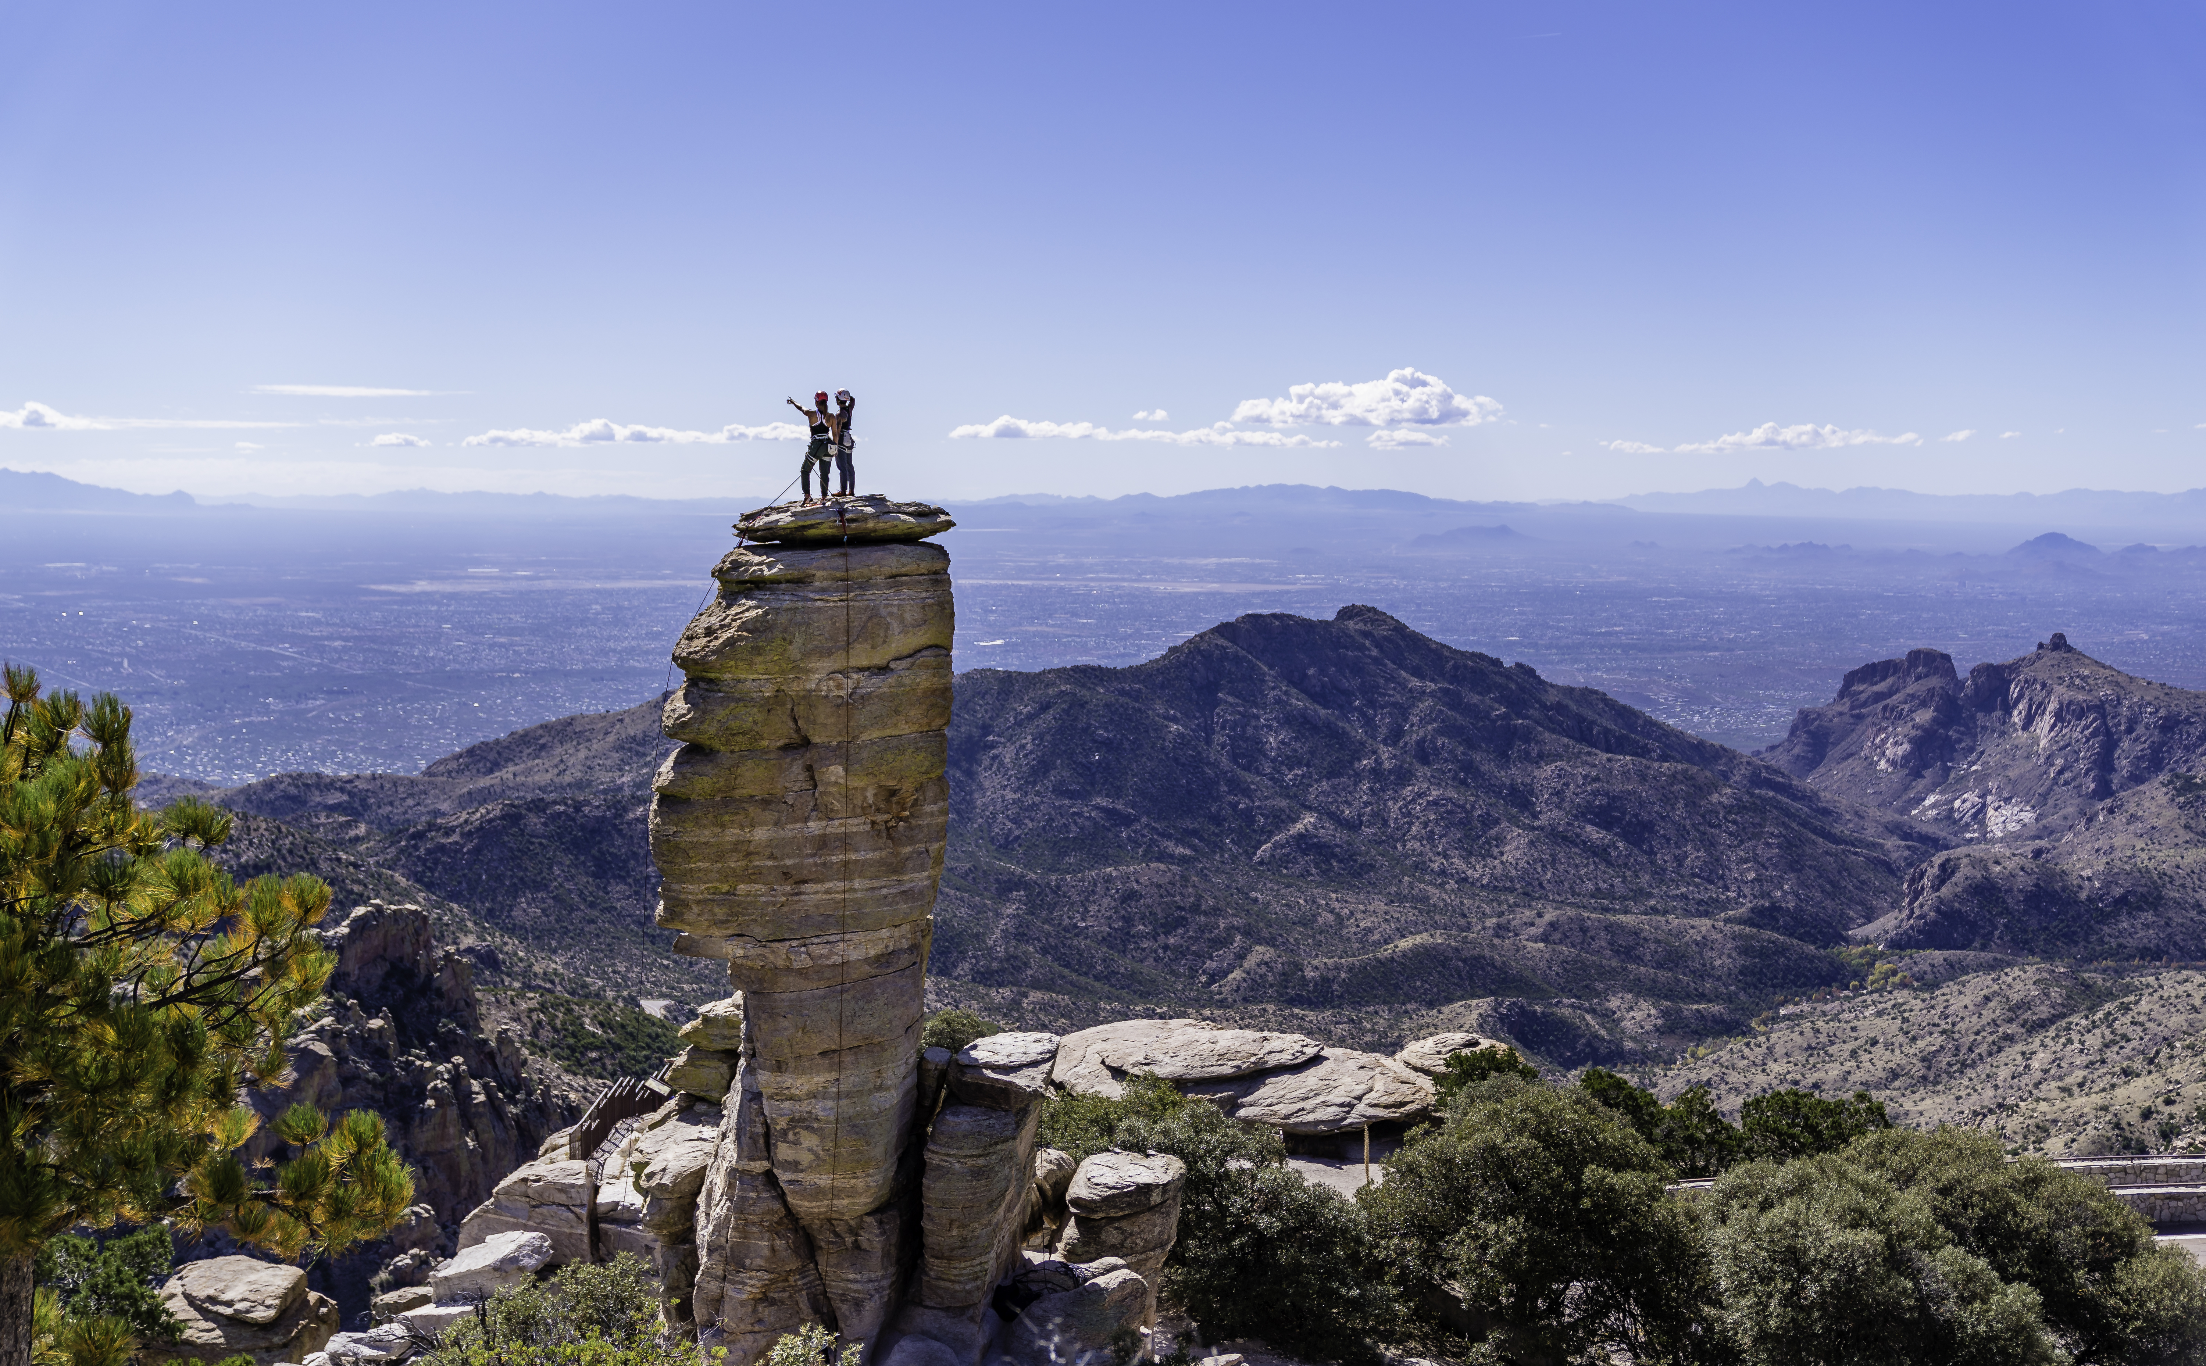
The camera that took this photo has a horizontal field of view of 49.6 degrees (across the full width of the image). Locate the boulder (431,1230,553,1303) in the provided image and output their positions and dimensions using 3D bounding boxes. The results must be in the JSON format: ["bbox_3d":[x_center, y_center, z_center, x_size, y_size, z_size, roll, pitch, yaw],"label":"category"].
[{"bbox_3d":[-10.347,9.880,40.500,2.000,0.950,1.400,0,5,0],"label":"boulder"}]

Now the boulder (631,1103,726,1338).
[{"bbox_3d":[-6.717,8.424,37.800,1.600,3.400,2.000,0,5,0],"label":"boulder"}]

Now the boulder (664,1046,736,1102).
[{"bbox_3d":[-7.100,6.953,42.500,1.300,0.800,1.200,0,5,0],"label":"boulder"}]

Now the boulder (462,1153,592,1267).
[{"bbox_3d":[-10.816,9.910,45.000,2.500,1.600,2.200,0,5,0],"label":"boulder"}]

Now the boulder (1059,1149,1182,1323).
[{"bbox_3d":[0.302,9.150,39.000,1.950,2.500,1.800,-1,5,-10],"label":"boulder"}]

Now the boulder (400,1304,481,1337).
[{"bbox_3d":[-12.120,11.705,43.800,1.450,0.400,0.950,0,5,0],"label":"boulder"}]

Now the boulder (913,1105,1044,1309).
[{"bbox_3d":[-2.023,8.318,38.300,1.850,2.900,2.200,-1,5,-15],"label":"boulder"}]

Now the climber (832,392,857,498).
[{"bbox_3d":[-4.026,-3.753,37.400,0.420,1.690,0.360,-1,5,-12],"label":"climber"}]

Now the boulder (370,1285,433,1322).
[{"bbox_3d":[-13.037,11.570,44.500,1.250,0.520,0.950,0,5,0],"label":"boulder"}]

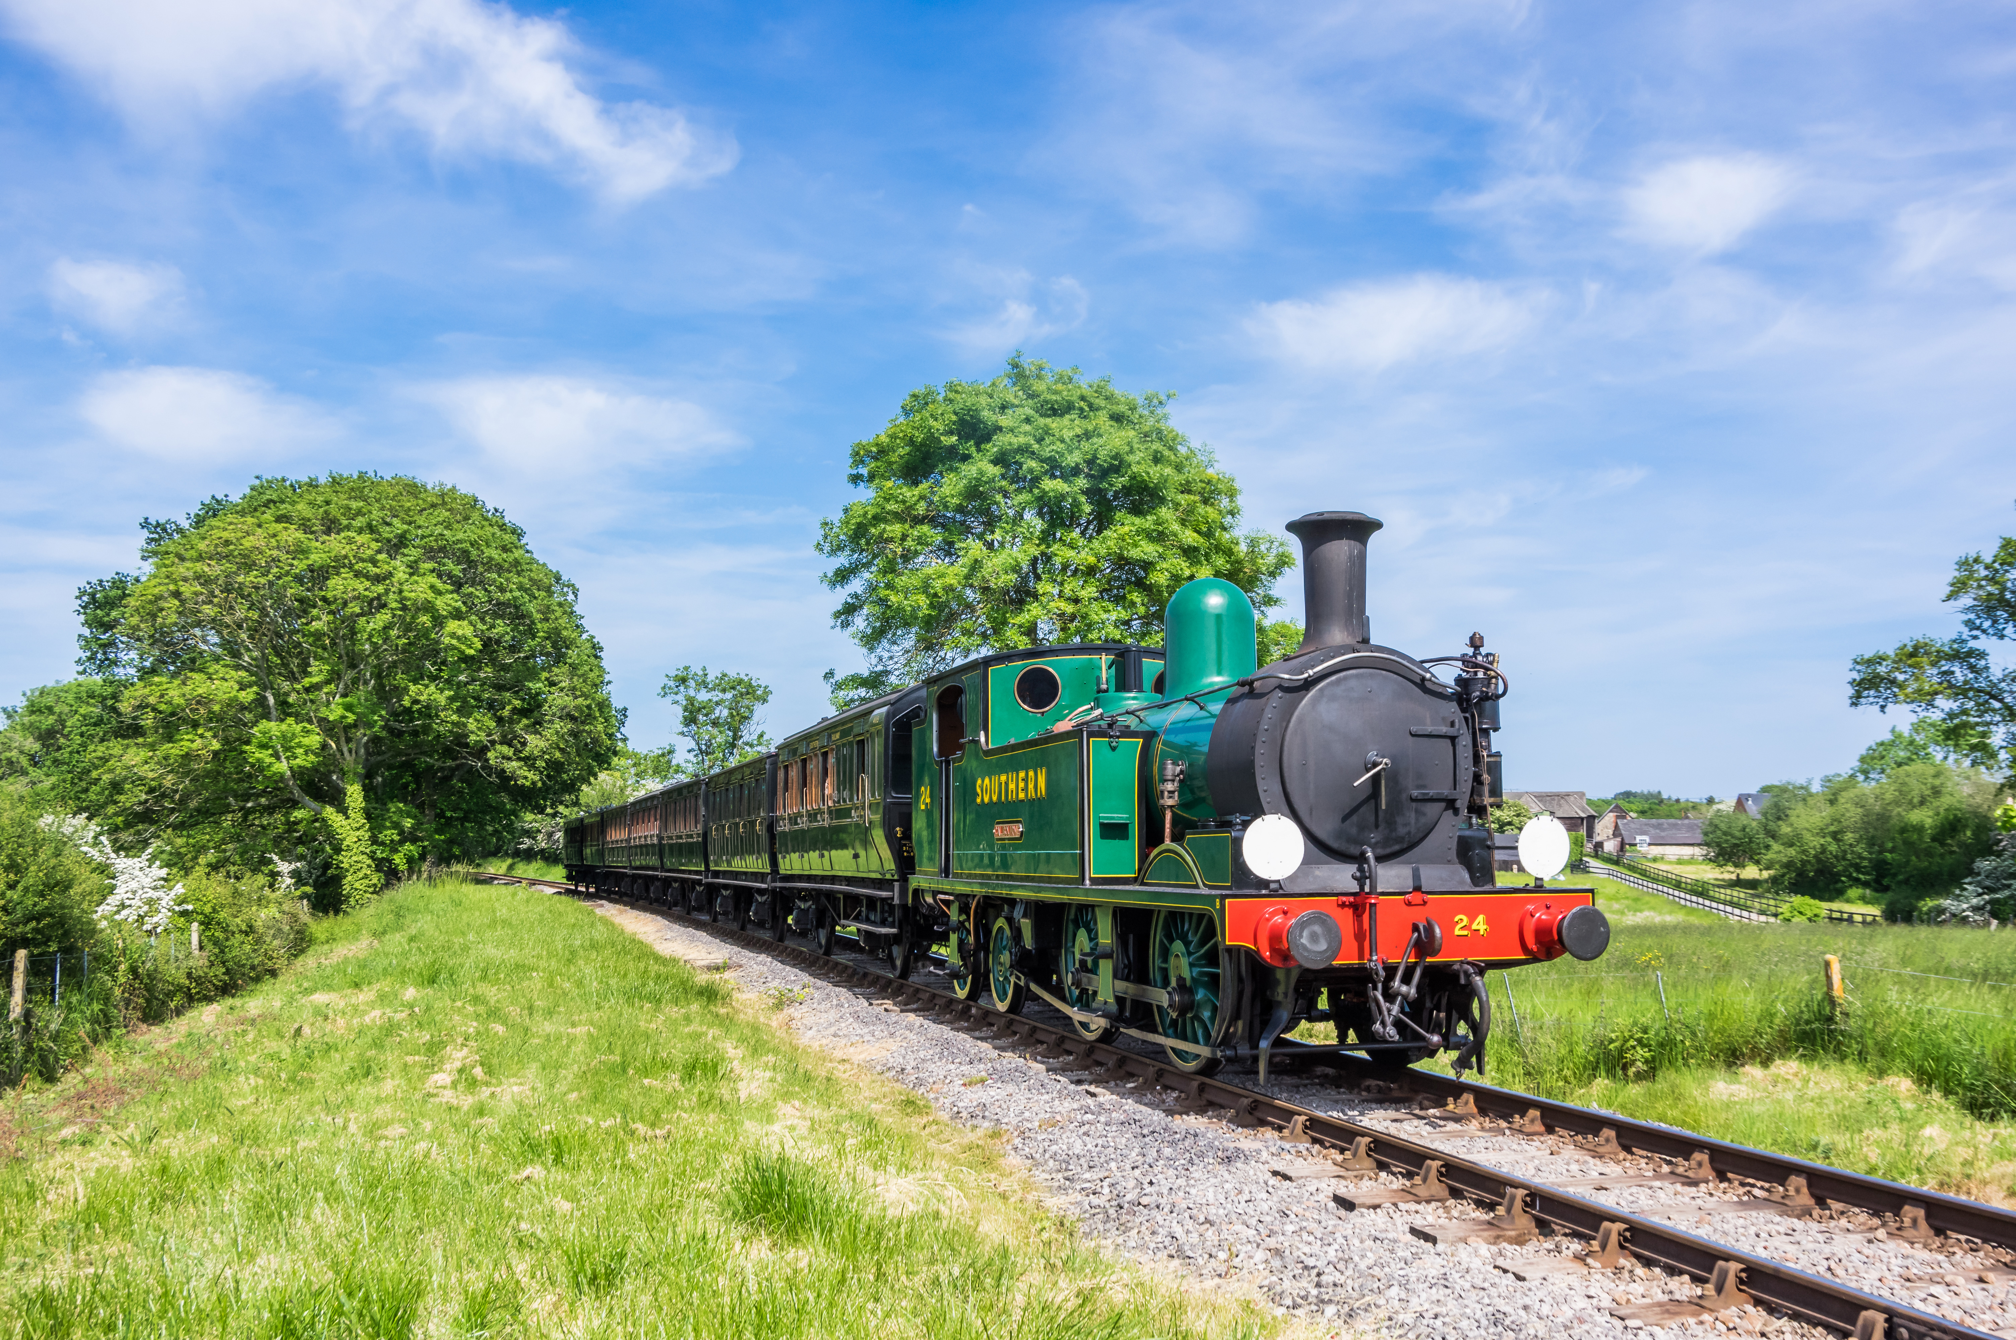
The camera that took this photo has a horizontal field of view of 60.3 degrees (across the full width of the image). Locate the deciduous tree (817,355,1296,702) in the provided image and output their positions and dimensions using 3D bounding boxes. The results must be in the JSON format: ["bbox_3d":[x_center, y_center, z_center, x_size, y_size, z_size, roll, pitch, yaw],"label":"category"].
[{"bbox_3d":[1.228,-0.511,41.792,11.650,14.520,11.070,0,-6,2],"label":"deciduous tree"}]

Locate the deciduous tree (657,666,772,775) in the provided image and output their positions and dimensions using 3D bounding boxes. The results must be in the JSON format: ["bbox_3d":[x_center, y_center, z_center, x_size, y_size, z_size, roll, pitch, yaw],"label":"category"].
[{"bbox_3d":[-13.014,4.870,76.925,5.040,10.220,4.790,1,-6,-10],"label":"deciduous tree"}]

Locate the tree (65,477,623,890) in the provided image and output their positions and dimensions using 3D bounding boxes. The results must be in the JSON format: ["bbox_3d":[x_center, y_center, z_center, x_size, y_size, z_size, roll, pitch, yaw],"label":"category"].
[{"bbox_3d":[-22.915,0.697,61.285,17.790,15.360,16.370,2,-7,-20],"label":"tree"}]

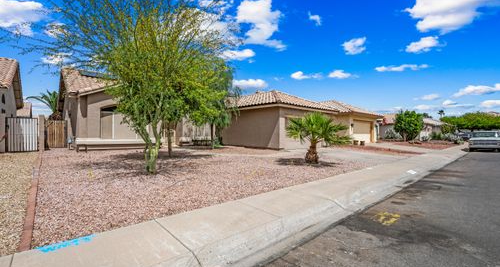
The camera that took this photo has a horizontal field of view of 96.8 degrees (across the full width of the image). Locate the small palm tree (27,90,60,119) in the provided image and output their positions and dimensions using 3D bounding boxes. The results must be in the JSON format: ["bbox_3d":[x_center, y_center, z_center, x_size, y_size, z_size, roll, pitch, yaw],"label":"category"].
[{"bbox_3d":[-22.200,-1.850,25.200,4.600,5.800,4.600,0,0,0],"label":"small palm tree"}]

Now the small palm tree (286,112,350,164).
[{"bbox_3d":[2.750,0.160,8.950,2.500,2.100,2.400,0,0,0],"label":"small palm tree"}]

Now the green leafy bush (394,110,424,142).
[{"bbox_3d":[19.300,-0.950,27.000,3.700,4.000,3.700,0,0,0],"label":"green leafy bush"}]

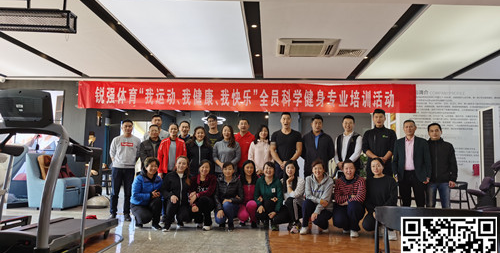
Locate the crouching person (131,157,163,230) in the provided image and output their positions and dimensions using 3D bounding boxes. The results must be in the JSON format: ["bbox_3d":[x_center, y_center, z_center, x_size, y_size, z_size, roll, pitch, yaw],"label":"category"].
[{"bbox_3d":[-1.537,1.002,5.848,0.500,1.071,0.650,4,-6,-24],"label":"crouching person"}]

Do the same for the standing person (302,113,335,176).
[{"bbox_3d":[1.067,0.682,6.162,0.530,1.780,0.320,-1,-6,9],"label":"standing person"}]

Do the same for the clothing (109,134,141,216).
[{"bbox_3d":[-2.150,0.840,6.681,0.530,1.410,0.310,2,-6,-7],"label":"clothing"}]

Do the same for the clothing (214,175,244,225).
[{"bbox_3d":[-0.308,1.127,5.862,0.460,0.774,0.580,1,-6,6],"label":"clothing"}]

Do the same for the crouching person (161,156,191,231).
[{"bbox_3d":[-1.151,0.991,5.986,0.500,1.074,0.680,3,-6,-12],"label":"crouching person"}]

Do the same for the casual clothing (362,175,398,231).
[{"bbox_3d":[1.894,1.137,5.652,0.520,0.819,0.650,0,-6,12],"label":"casual clothing"}]

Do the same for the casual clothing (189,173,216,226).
[{"bbox_3d":[-0.714,1.112,5.864,0.440,0.800,0.550,0,-6,0],"label":"casual clothing"}]

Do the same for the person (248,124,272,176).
[{"bbox_3d":[0.176,0.790,6.455,0.450,1.638,0.300,2,-6,-5],"label":"person"}]

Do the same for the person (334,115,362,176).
[{"bbox_3d":[1.521,0.721,6.013,0.500,1.785,0.330,-1,-6,17],"label":"person"}]

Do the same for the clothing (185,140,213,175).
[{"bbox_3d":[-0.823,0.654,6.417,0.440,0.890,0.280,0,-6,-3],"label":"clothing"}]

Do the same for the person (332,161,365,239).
[{"bbox_3d":[1.441,1.013,5.650,0.530,1.060,0.670,0,-6,8],"label":"person"}]

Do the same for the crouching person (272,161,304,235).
[{"bbox_3d":[0.571,1.013,5.780,0.500,1.060,0.700,0,-6,4],"label":"crouching person"}]

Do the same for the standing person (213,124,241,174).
[{"bbox_3d":[-0.378,0.793,6.402,0.460,1.610,0.290,0,-6,1],"label":"standing person"}]

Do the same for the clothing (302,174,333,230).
[{"bbox_3d":[1.003,1.118,5.810,0.480,0.801,0.650,1,-6,5],"label":"clothing"}]

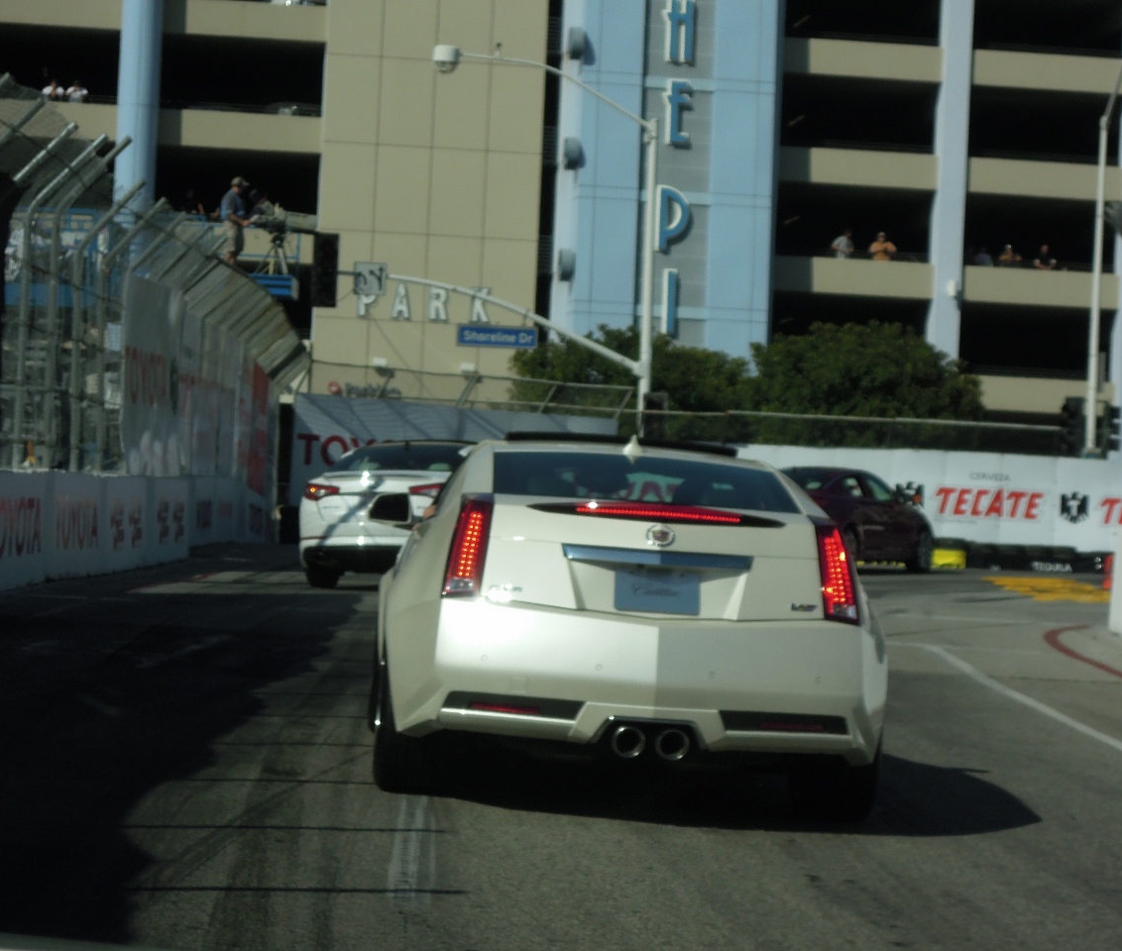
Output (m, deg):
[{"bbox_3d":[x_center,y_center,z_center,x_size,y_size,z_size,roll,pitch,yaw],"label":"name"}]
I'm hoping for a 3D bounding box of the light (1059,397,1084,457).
[{"bbox_3d":[11.320,-1.076,81.200,0.500,1.300,0.580,2,0,-41],"label":"light"}]

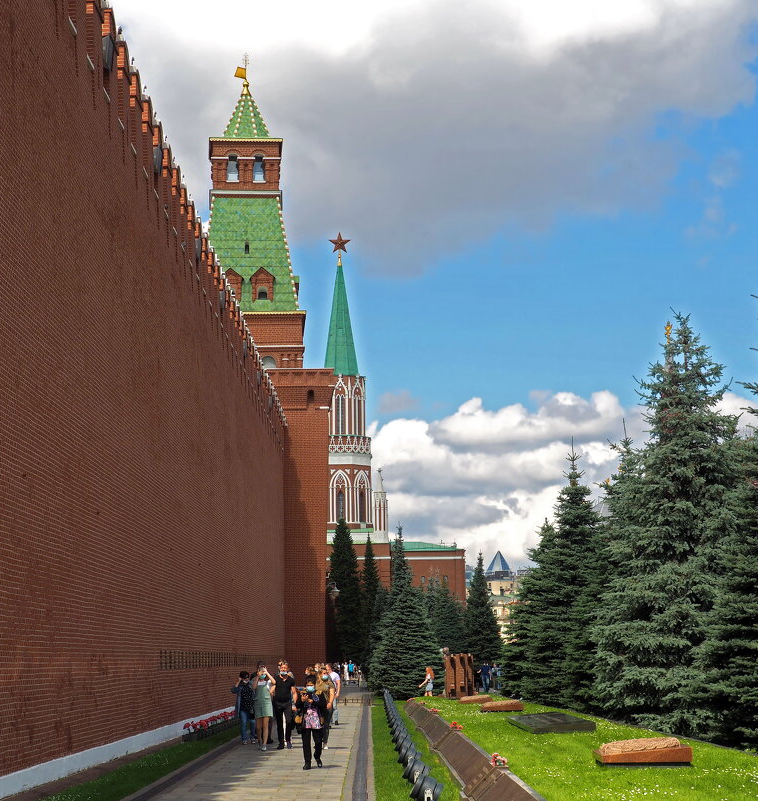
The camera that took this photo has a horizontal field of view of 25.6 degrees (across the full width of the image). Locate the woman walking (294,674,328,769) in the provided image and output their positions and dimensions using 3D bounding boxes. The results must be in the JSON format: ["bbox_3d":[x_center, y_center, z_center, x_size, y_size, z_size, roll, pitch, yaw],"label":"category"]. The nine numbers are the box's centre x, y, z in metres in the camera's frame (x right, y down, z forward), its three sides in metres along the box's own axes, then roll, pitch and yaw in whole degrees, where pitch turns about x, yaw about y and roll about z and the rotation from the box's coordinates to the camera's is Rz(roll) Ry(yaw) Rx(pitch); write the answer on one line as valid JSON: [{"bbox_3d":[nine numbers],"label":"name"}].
[{"bbox_3d":[-1.162,5.469,28.426,0.560,1.551,0.520,-1,-9,5],"label":"woman walking"}]

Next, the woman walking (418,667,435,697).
[{"bbox_3d":[2.077,12.328,72.154,0.650,1.580,0.450,-1,-9,8],"label":"woman walking"}]

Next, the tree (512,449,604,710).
[{"bbox_3d":[7.187,6.560,62.203,3.600,9.534,3.600,0,-9,0],"label":"tree"}]

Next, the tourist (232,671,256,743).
[{"bbox_3d":[-2.881,6.538,35.428,0.520,1.600,0.420,0,-9,-5],"label":"tourist"}]

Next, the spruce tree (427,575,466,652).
[{"bbox_3d":[4.428,15.419,110.932,3.400,7.370,3.400,0,-9,0],"label":"spruce tree"}]

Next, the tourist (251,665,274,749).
[{"bbox_3d":[-2.299,6.133,33.161,0.500,1.700,0.420,0,-9,-5],"label":"tourist"}]

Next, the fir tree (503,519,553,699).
[{"bbox_3d":[7.215,9.261,74.433,3.500,7.988,3.500,0,-9,0],"label":"fir tree"}]

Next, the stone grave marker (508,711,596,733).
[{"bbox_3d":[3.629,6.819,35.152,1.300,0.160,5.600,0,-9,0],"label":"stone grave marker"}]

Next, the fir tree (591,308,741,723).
[{"bbox_3d":[7.044,2.734,38.089,4.200,9.593,4.200,0,-9,0],"label":"fir tree"}]

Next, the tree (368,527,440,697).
[{"bbox_3d":[1.162,10.432,82.374,3.800,8.409,3.800,0,-9,0],"label":"tree"}]

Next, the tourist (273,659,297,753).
[{"bbox_3d":[-1.962,6.352,34.756,0.550,1.759,0.420,0,-9,0],"label":"tourist"}]

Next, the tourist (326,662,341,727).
[{"bbox_3d":[-1.295,8.380,47.601,0.500,1.722,0.450,-6,-11,36],"label":"tourist"}]

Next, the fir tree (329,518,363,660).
[{"bbox_3d":[-2.329,14.878,123.194,3.000,12.320,3.000,0,-9,0],"label":"fir tree"}]

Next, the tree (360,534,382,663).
[{"bbox_3d":[-0.781,17.319,138.949,2.900,12.283,2.900,0,-9,0],"label":"tree"}]

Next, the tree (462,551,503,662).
[{"bbox_3d":[7.334,15.623,118.728,3.200,9.420,3.200,0,-9,0],"label":"tree"}]

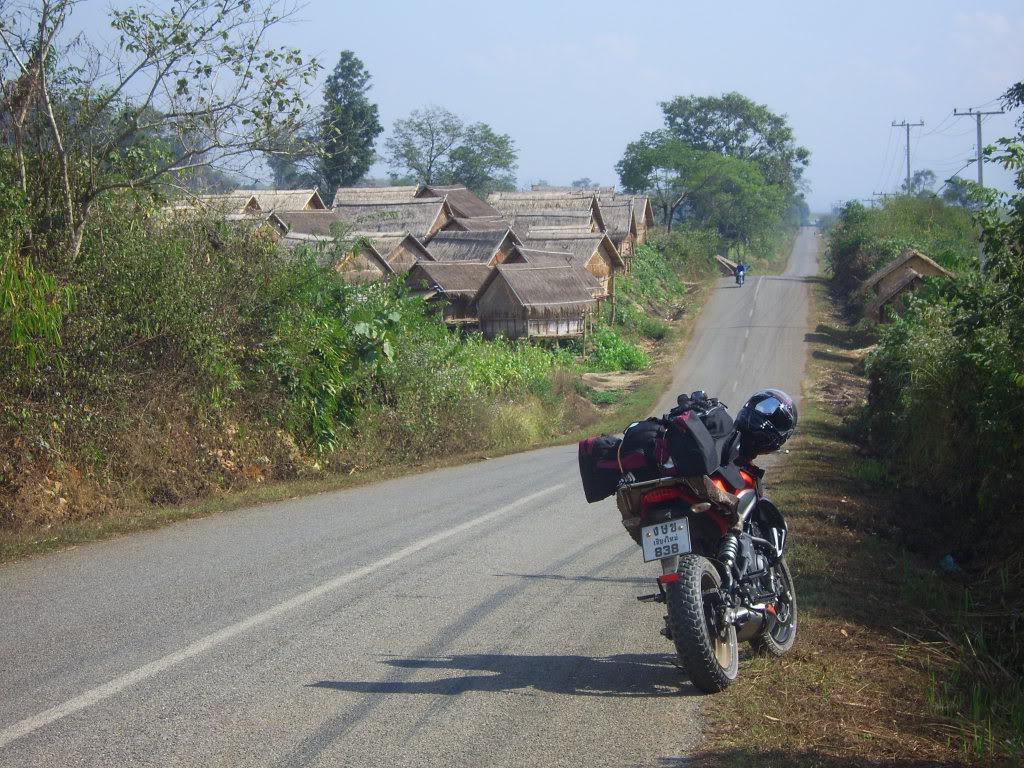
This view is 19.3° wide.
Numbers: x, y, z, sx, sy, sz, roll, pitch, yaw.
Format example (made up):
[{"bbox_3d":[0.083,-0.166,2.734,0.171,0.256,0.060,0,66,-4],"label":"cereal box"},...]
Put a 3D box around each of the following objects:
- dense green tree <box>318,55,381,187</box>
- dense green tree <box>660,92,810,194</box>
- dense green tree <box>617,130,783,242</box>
[{"bbox_3d":[-11.679,-16.287,220.455,4.810,16.090,4.570,-1,3,0],"label":"dense green tree"},{"bbox_3d":[24.635,-22.817,330.513,16.410,18.160,15.590,-1,3,0],"label":"dense green tree"},{"bbox_3d":[17.206,-17.533,275.315,15.130,11.160,14.370,-1,3,0],"label":"dense green tree"}]

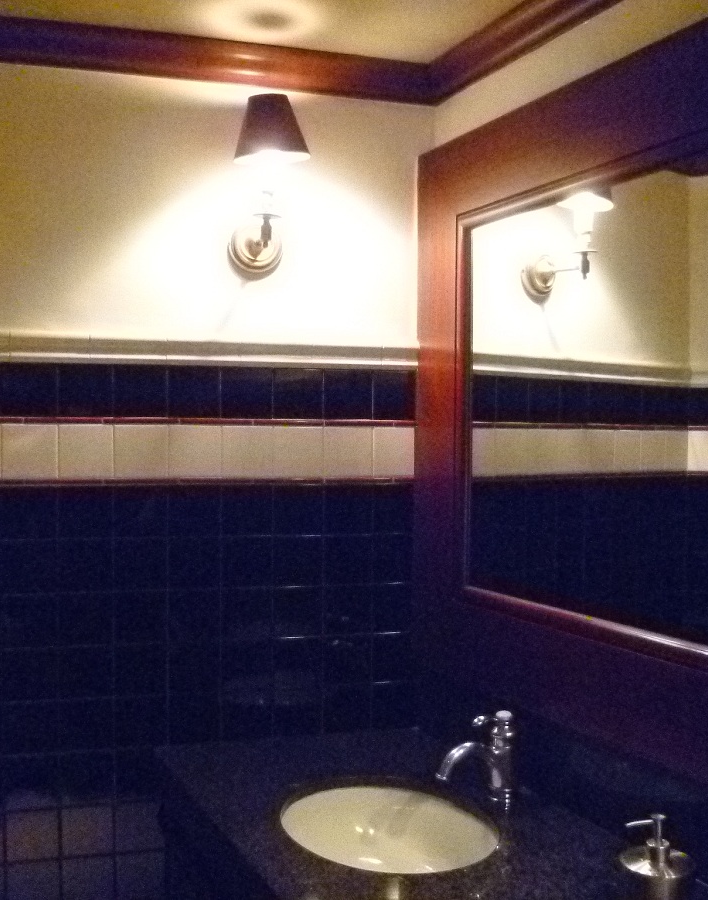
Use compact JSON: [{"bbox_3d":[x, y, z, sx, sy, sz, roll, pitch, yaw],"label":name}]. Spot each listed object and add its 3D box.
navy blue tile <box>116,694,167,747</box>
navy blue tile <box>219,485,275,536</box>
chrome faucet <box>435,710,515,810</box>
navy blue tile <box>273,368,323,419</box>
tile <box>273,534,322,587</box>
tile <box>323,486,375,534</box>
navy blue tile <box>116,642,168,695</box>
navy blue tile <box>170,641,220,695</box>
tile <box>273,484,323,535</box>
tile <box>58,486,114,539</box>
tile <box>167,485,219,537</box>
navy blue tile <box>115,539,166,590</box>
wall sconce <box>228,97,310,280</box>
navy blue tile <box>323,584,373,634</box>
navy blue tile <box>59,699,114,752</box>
[{"bbox_3d":[-0.445,0.570,2.036,0.107,0.107,0.009,0,1,-12],"label":"navy blue tile"},{"bbox_3d":[-0.227,0.129,2.057,0.108,0.107,0.009,0,1,-12],"label":"navy blue tile"},{"bbox_3d":[0.213,0.545,1.699,0.160,0.161,0.050,0,1,-25],"label":"chrome faucet"},{"bbox_3d":[-0.119,-0.121,2.089,0.107,0.107,0.009,0,1,-12],"label":"navy blue tile"},{"bbox_3d":[-0.121,0.238,2.090,0.108,0.108,0.009,0,1,-12],"label":"tile"},{"bbox_3d":[-0.014,0.129,2.115,0.108,0.108,0.010,0,1,-13],"label":"tile"},{"bbox_3d":[-0.443,0.458,2.023,0.108,0.108,0.009,0,1,-12],"label":"navy blue tile"},{"bbox_3d":[-0.336,0.458,2.047,0.108,0.108,0.009,0,1,-12],"label":"navy blue tile"},{"bbox_3d":[-0.120,0.128,2.088,0.108,0.108,0.009,0,1,-12],"label":"tile"},{"bbox_3d":[-0.550,0.129,1.994,0.108,0.108,0.009,0,1,-12],"label":"tile"},{"bbox_3d":[-0.336,0.129,2.049,0.107,0.107,0.009,0,1,-12],"label":"tile"},{"bbox_3d":[-0.441,0.237,2.014,0.108,0.108,0.009,0,1,-12],"label":"navy blue tile"},{"bbox_3d":[-0.171,-0.534,1.954,0.152,0.328,0.220,0,1,-13],"label":"wall sconce"},{"bbox_3d":[-0.014,0.348,2.115,0.108,0.108,0.009,0,1,-12],"label":"navy blue tile"},{"bbox_3d":[-0.553,0.570,2.013,0.107,0.107,0.009,0,1,-12],"label":"navy blue tile"}]

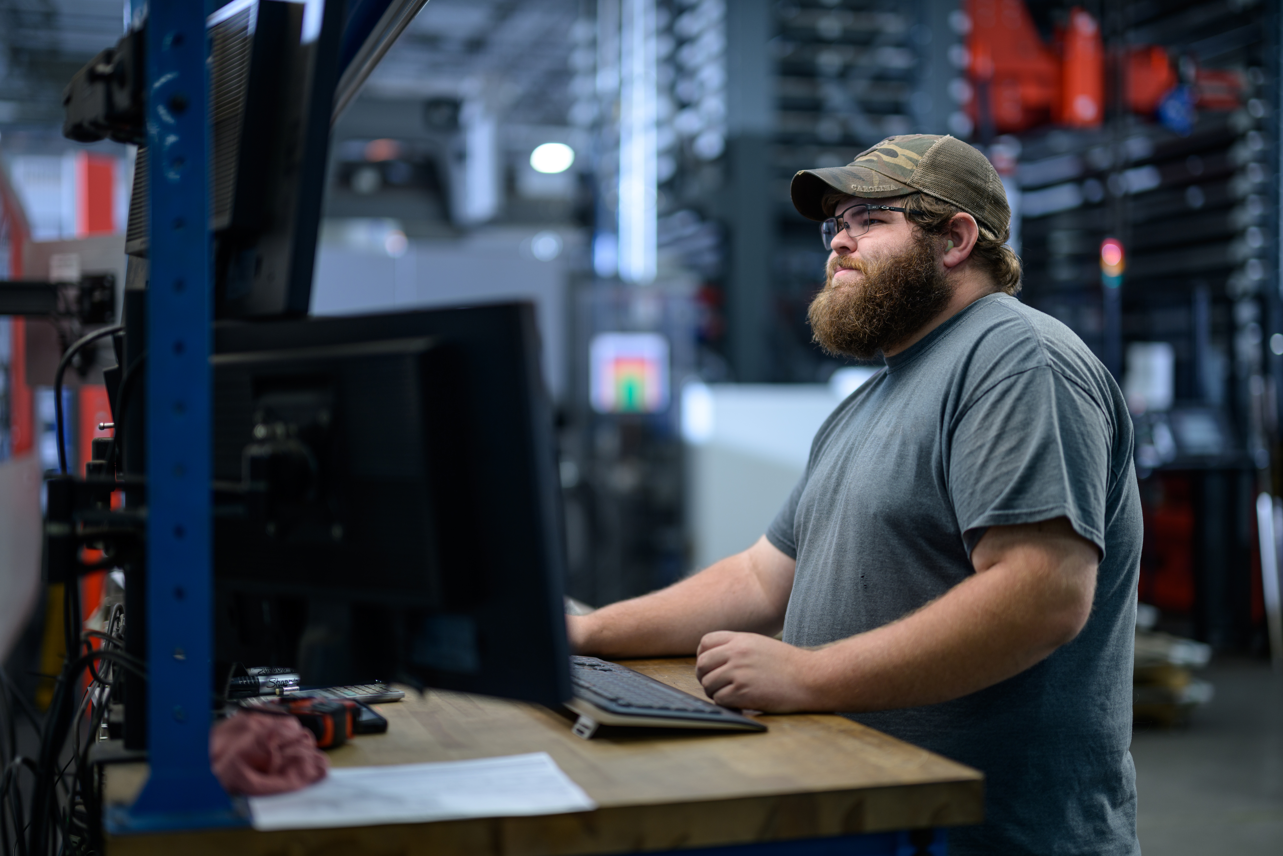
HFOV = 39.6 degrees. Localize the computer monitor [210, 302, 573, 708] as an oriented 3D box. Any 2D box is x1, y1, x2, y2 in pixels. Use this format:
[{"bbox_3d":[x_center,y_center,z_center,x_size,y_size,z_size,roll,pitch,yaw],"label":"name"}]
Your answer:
[{"bbox_3d":[-0.287,0.068,1.580,0.545,0.325,0.056,0,7,43],"label":"computer monitor"}]

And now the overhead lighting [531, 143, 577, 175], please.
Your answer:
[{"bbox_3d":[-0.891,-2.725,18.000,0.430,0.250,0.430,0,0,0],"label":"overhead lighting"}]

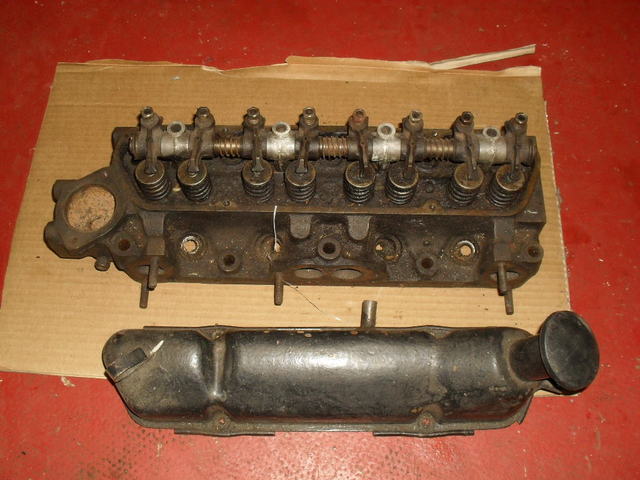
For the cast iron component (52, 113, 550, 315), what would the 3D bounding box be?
[{"bbox_3d":[-0.029,-0.031,0.619,0.479,0.122,0.178,1,65,0],"label":"cast iron component"}]

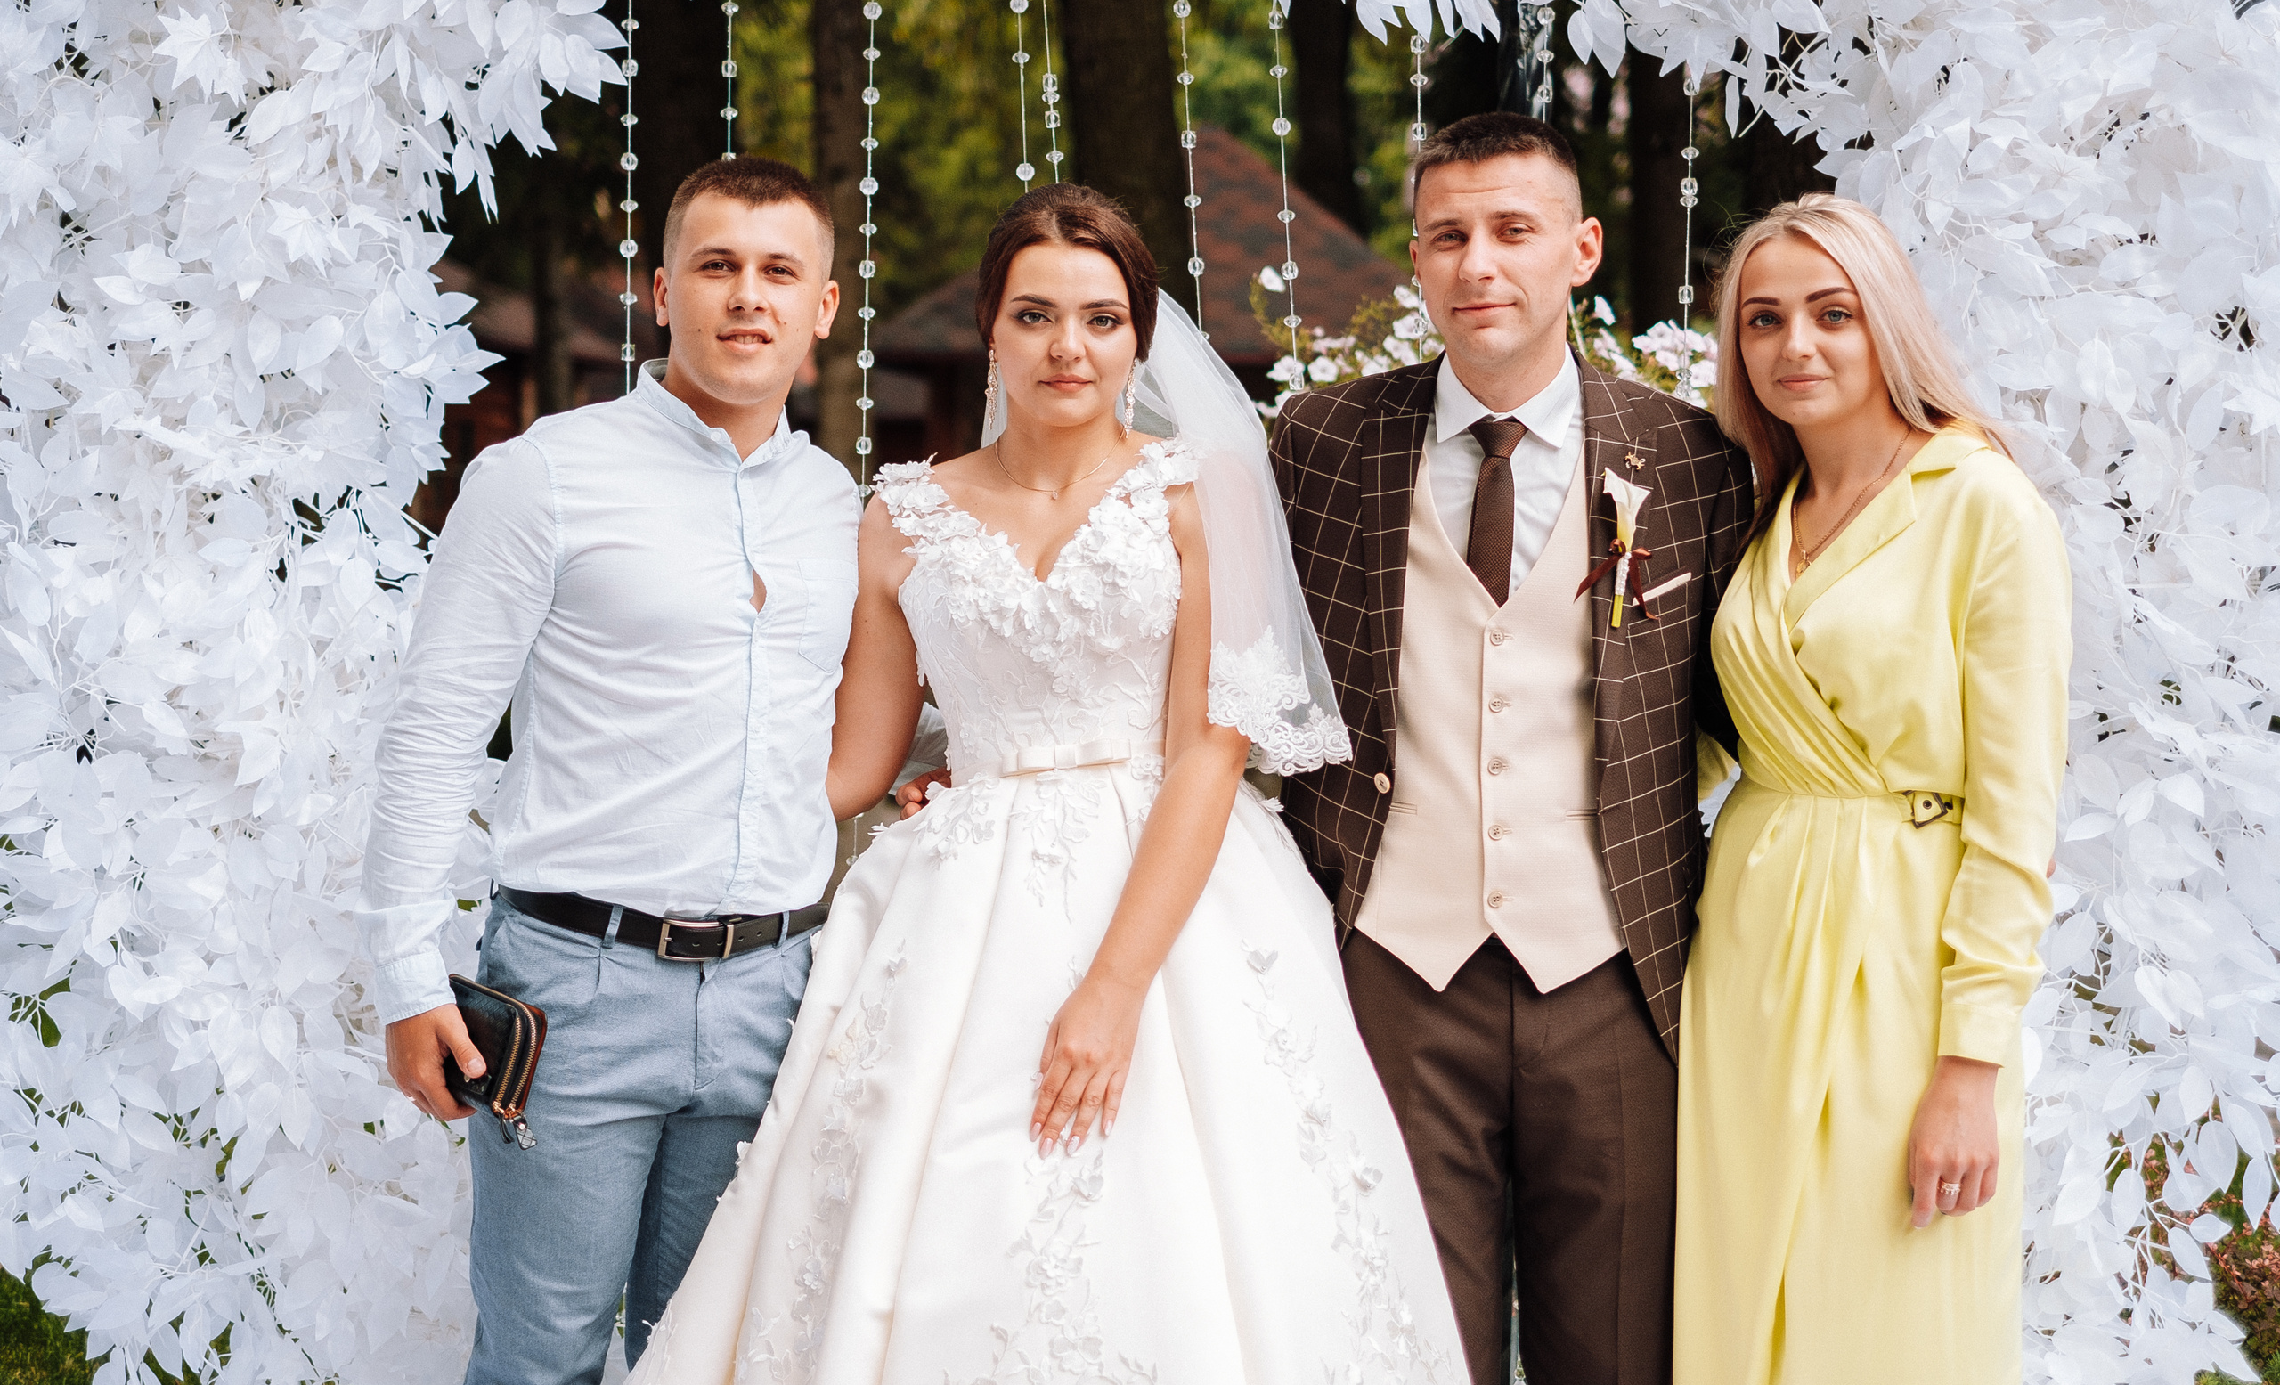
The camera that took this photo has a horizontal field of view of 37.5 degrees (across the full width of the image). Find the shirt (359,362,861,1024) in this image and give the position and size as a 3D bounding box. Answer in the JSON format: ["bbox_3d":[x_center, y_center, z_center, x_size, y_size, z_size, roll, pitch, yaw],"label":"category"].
[{"bbox_3d":[-0.500,0.000,3.280,0.500,0.640,0.300,-2,4,-24],"label":"shirt"}]

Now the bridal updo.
[{"bbox_3d":[-0.070,-0.398,3.220,0.180,0.190,0.230,0,4,-2],"label":"bridal updo"}]

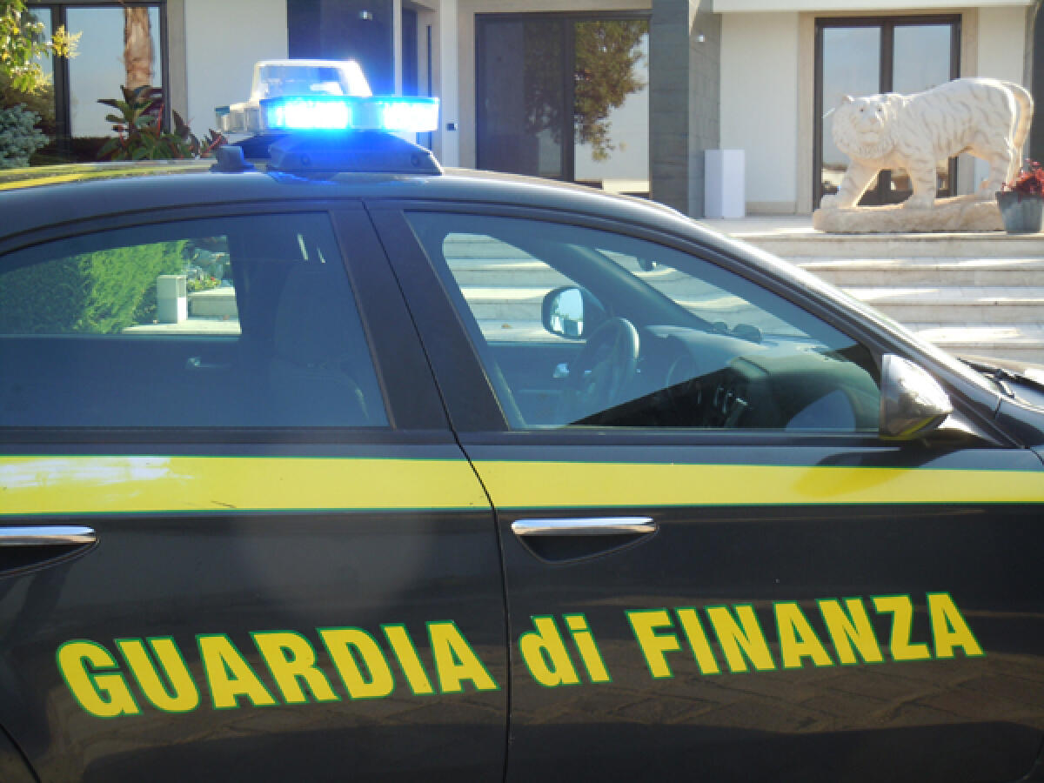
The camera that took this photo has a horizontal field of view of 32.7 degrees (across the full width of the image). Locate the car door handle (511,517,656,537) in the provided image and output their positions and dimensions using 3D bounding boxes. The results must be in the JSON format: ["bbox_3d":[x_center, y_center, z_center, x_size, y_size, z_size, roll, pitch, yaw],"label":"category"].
[{"bbox_3d":[0.103,0.226,2.991,0.255,0.027,0.040,0,7,-17],"label":"car door handle"}]

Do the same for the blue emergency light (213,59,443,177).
[{"bbox_3d":[-0.436,-0.554,3.638,0.339,0.228,0.981,-3,8,-17],"label":"blue emergency light"}]

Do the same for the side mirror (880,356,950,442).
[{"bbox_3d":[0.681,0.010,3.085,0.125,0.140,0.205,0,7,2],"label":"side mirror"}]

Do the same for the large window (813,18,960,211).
[{"bbox_3d":[3.963,-3.007,19.331,1.548,2.099,0.120,1,7,7],"label":"large window"}]

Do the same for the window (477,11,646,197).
[{"bbox_3d":[0.441,-2.932,18.331,1.853,1.936,0.120,1,7,7],"label":"window"}]

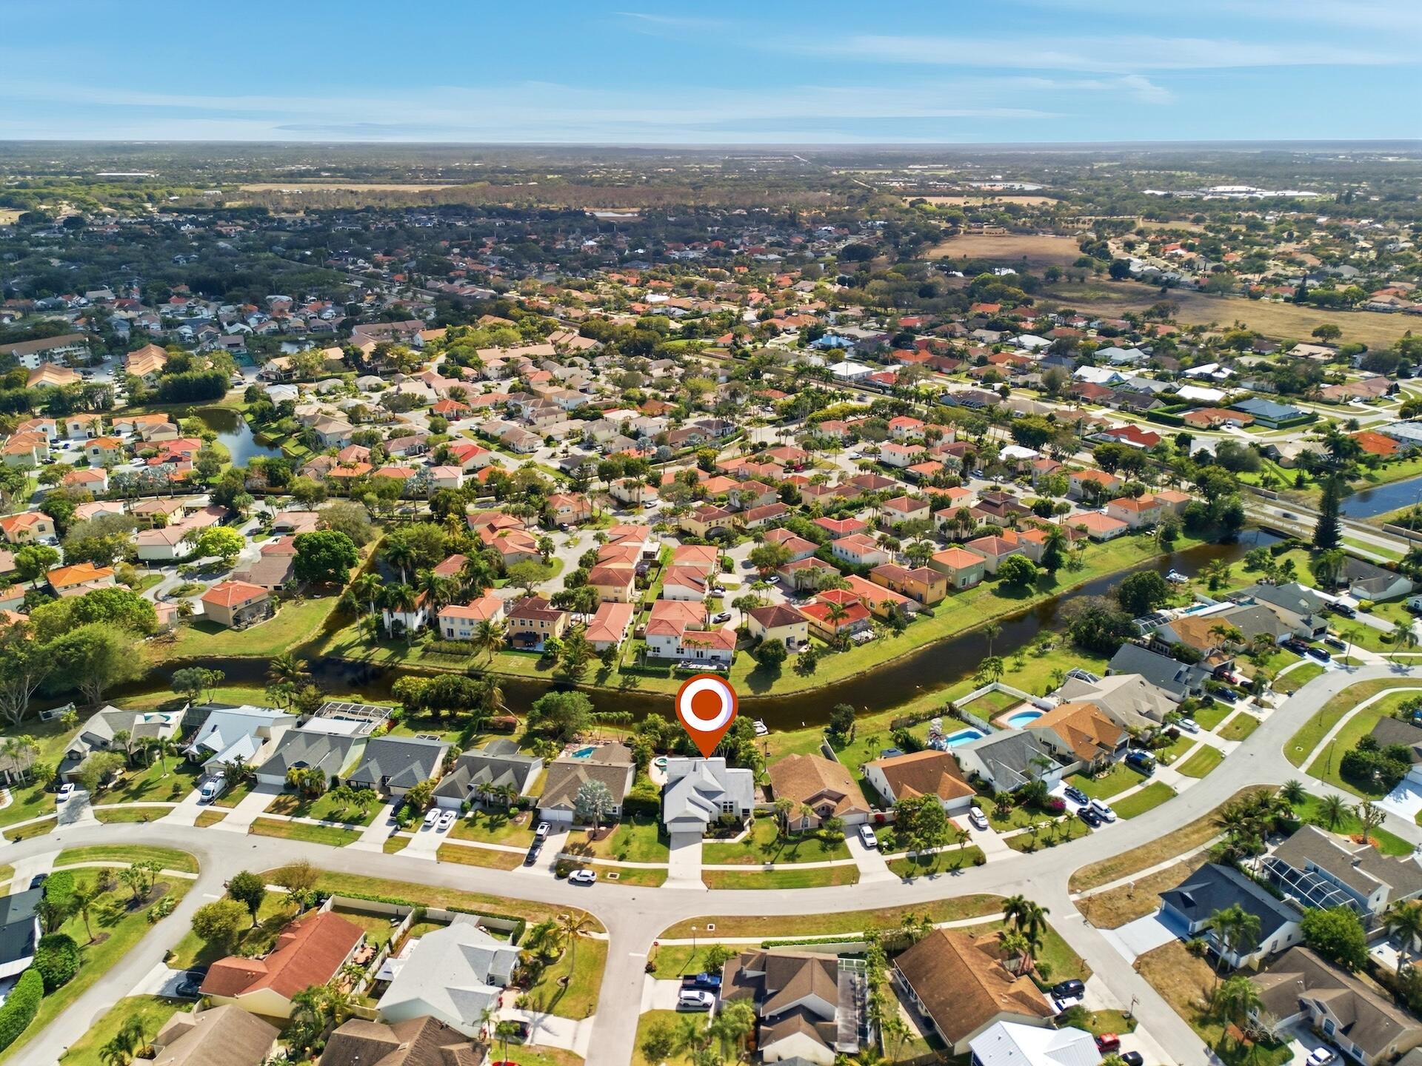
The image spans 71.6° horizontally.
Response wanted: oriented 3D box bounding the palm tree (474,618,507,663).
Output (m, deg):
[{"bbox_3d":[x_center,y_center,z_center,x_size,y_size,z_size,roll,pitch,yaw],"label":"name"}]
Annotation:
[{"bbox_3d":[-50.794,25.506,225.427,7.400,9.000,7.000,0,22,0],"label":"palm tree"}]

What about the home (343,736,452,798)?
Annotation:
[{"bbox_3d":[-58.135,42.990,185.946,14.800,5.900,14.740,3,22,8],"label":"home"}]

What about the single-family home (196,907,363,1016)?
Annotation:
[{"bbox_3d":[-62.440,62.820,145.050,17.340,5.500,15.600,4,22,11],"label":"single-family home"}]

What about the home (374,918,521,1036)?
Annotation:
[{"bbox_3d":[-36.218,62.230,138.049,15.240,5.800,13.940,4,22,11],"label":"home"}]

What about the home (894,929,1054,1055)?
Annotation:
[{"bbox_3d":[36.161,62.699,136.742,15.800,5.900,15.420,-7,23,-17],"label":"home"}]

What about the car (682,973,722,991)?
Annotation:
[{"bbox_3d":[-1.350,65.440,143.360,5.750,1.880,2.000,0,22,0],"label":"car"}]

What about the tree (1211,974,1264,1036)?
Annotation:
[{"bbox_3d":[70.755,63.590,131.694,6.500,8.000,6.300,0,22,0],"label":"tree"}]

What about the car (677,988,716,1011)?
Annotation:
[{"bbox_3d":[-1.882,64.836,137.083,4.650,1.680,1.870,1,22,2],"label":"car"}]

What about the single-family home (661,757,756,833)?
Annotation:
[{"bbox_3d":[-0.200,47.370,182.280,16.200,6.500,18.400,0,22,0],"label":"single-family home"}]

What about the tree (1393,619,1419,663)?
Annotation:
[{"bbox_3d":[158.643,25.470,227.129,6.200,7.800,6.200,0,22,0],"label":"tree"}]

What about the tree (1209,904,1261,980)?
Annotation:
[{"bbox_3d":[75.900,59.870,144.740,7.200,11.200,6.800,0,22,0],"label":"tree"}]

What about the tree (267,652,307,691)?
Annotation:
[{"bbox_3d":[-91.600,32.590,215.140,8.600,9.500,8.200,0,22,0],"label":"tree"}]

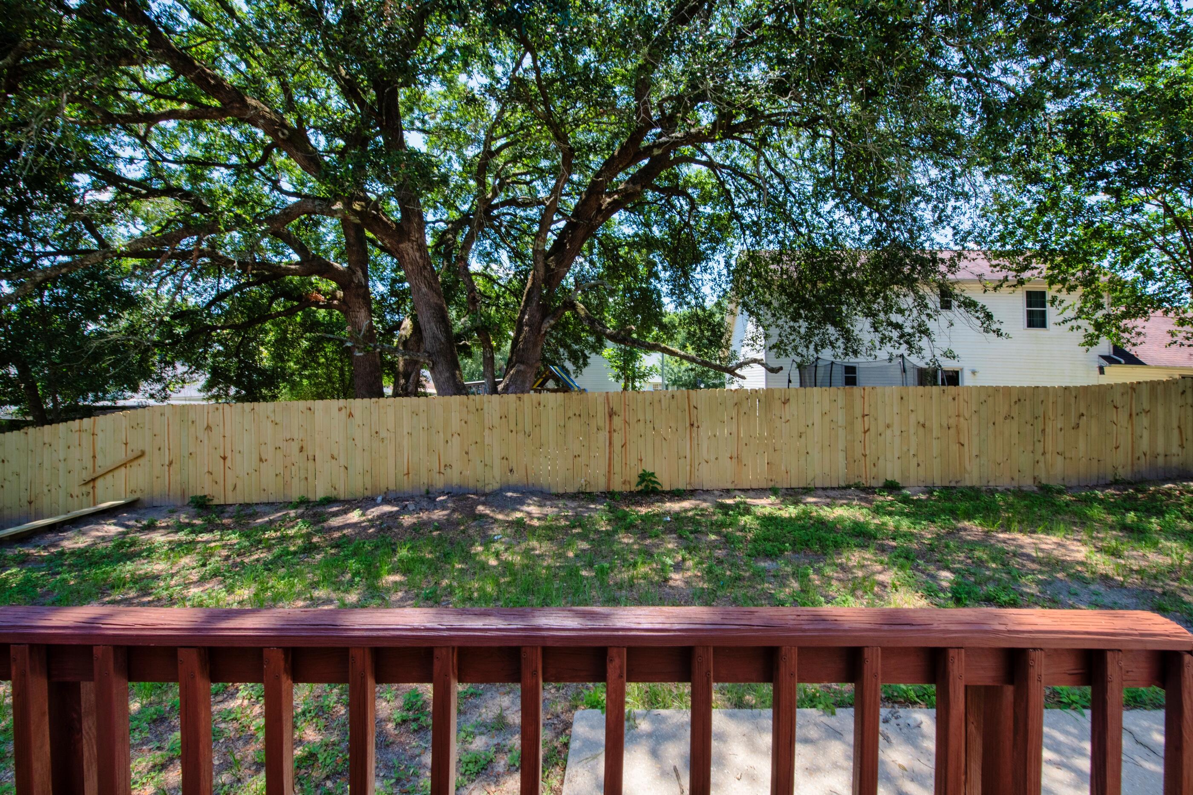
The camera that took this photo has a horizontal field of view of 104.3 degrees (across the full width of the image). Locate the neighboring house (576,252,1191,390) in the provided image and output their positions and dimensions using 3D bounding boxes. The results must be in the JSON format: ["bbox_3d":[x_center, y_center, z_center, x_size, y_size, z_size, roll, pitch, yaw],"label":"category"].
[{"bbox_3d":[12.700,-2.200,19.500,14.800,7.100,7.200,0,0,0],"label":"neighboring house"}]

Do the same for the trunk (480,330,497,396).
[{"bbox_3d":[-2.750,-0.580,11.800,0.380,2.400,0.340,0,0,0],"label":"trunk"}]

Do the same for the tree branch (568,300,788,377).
[{"bbox_3d":[1.880,-1.400,11.000,5.000,1.880,1.100,0,0,0],"label":"tree branch"}]

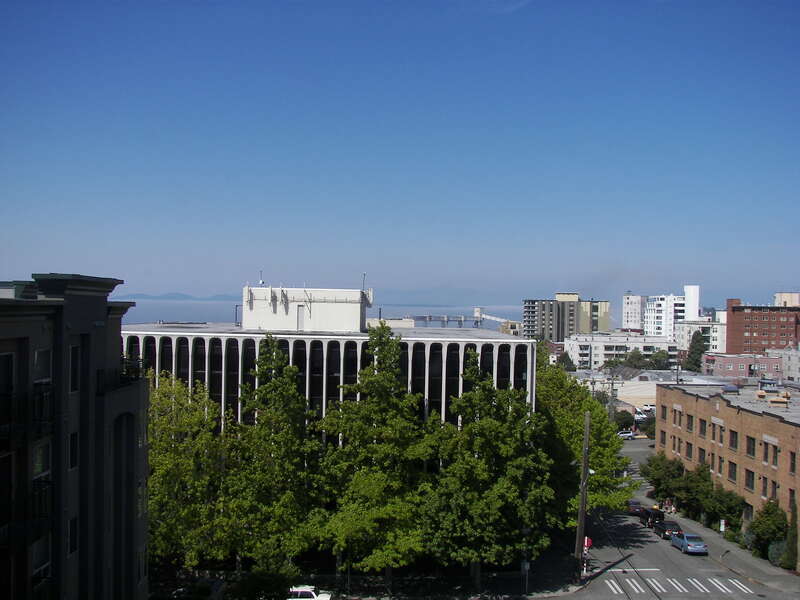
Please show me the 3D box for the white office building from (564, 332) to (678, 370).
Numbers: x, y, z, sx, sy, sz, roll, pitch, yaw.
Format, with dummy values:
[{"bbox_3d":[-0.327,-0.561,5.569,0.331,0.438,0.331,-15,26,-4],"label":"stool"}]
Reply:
[{"bbox_3d":[80.500,19.900,306.500,35.400,14.200,24.000,1,0,0],"label":"white office building"}]

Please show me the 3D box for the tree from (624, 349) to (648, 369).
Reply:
[{"bbox_3d":[80.800,20.730,285.000,8.000,8.500,7.500,1,0,0],"label":"tree"}]

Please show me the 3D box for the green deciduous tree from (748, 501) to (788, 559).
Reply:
[{"bbox_3d":[27.900,17.420,63.000,3.000,4.400,3.000,1,0,1],"label":"green deciduous tree"}]

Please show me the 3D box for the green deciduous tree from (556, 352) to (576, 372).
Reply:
[{"bbox_3d":[59.640,22.560,298.000,7.000,7.400,6.800,1,0,1],"label":"green deciduous tree"}]

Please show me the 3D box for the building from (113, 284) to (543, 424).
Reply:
[{"bbox_3d":[-8.300,10.060,85.200,39.000,22.300,33.500,1,0,0],"label":"building"}]

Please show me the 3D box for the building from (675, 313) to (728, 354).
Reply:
[{"bbox_3d":[109.500,13.850,297.000,16.000,16.500,25.000,1,0,0],"label":"building"}]

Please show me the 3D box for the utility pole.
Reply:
[{"bbox_3d":[12.290,13.180,55.800,0.450,11.400,0.450,3,0,1],"label":"utility pole"}]

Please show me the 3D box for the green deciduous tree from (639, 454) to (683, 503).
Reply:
[{"bbox_3d":[28.400,19.590,90.000,4.900,5.800,4.600,1,0,0],"label":"green deciduous tree"}]

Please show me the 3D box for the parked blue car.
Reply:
[{"bbox_3d":[22.830,19.210,65.500,1.770,1.460,4.500,1,-4,3],"label":"parked blue car"}]

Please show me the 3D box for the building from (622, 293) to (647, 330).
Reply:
[{"bbox_3d":[148.290,9.150,525.000,15.500,27.000,16.000,1,0,1],"label":"building"}]

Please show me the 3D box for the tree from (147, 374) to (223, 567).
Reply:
[{"bbox_3d":[-16.100,13.050,61.000,6.400,15.150,6.400,1,0,0],"label":"tree"}]

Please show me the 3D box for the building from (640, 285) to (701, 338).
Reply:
[{"bbox_3d":[141.230,8.310,432.000,23.000,31.500,20.000,1,0,1],"label":"building"}]

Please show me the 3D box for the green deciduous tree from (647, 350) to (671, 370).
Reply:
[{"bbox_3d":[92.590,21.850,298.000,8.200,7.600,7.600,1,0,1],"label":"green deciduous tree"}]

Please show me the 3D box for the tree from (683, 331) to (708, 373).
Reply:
[{"bbox_3d":[93.600,16.980,265.000,7.800,14.900,7.500,1,0,0],"label":"tree"}]

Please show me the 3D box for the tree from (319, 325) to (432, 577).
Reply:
[{"bbox_3d":[-1.790,9.980,56.300,7.800,16.800,7.600,1,0,1],"label":"tree"}]

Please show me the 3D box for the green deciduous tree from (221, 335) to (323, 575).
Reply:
[{"bbox_3d":[-9.500,11.660,61.500,7.600,18.200,7.600,1,0,0],"label":"green deciduous tree"}]

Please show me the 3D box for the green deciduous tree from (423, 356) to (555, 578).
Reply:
[{"bbox_3d":[5.990,11.140,56.000,9.000,15.400,8.700,1,0,1],"label":"green deciduous tree"}]

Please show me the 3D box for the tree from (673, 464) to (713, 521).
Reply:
[{"bbox_3d":[27.420,18.050,78.000,3.800,5.300,3.700,1,0,1],"label":"tree"}]

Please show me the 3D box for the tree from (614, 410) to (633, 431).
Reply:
[{"bbox_3d":[48.030,25.890,178.000,4.400,4.500,4.300,1,0,1],"label":"tree"}]

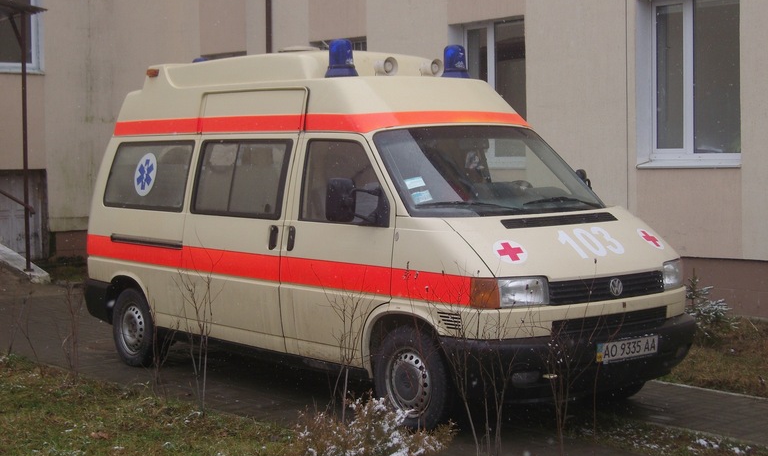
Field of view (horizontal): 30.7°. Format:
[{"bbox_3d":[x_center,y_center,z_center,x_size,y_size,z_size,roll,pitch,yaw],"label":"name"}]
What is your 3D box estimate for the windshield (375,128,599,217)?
[{"bbox_3d":[0.668,-0.346,8.721,1.620,0.770,0.110,-4,-39,-39],"label":"windshield"}]

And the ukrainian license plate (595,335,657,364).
[{"bbox_3d":[1.385,0.685,7.926,0.520,0.112,0.020,-4,5,-39],"label":"ukrainian license plate"}]

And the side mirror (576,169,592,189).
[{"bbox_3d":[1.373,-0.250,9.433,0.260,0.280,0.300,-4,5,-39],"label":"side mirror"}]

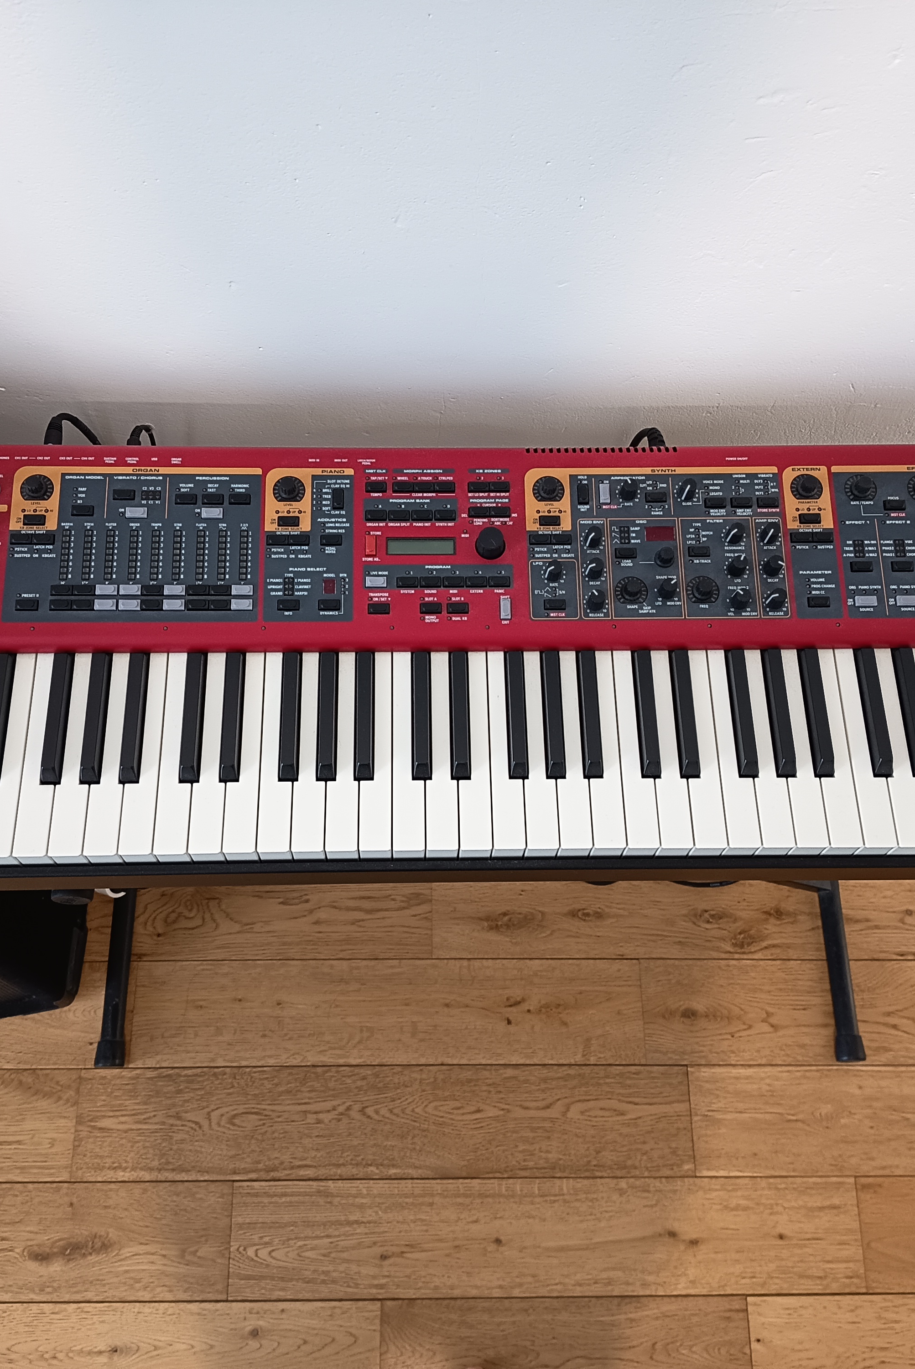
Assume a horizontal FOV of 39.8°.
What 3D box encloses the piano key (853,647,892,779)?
[{"bbox_3d":[0.305,0.019,0.924,0.013,0.013,0.096,0,67,-2],"label":"piano key"}]

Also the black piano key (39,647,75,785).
[{"bbox_3d":[-0.284,0.022,0.895,0.013,0.013,0.098,0,67,-2],"label":"black piano key"}]

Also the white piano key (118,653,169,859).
[{"bbox_3d":[-0.223,0.051,0.902,0.023,0.021,0.150,0,67,-2],"label":"white piano key"}]

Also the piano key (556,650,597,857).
[{"bbox_3d":[0.082,0.049,0.922,0.023,0.021,0.151,0,67,-2],"label":"piano key"}]

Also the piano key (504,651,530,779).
[{"bbox_3d":[0.043,0.020,0.905,0.013,0.013,0.097,0,67,-2],"label":"piano key"}]

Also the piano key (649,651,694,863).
[{"bbox_3d":[0.153,0.049,0.914,0.023,0.021,0.150,0,67,-2],"label":"piano key"}]

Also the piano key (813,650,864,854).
[{"bbox_3d":[0.272,0.047,0.928,0.023,0.021,0.151,0,67,-2],"label":"piano key"}]

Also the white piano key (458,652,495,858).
[{"bbox_3d":[0.011,0.049,0.909,0.023,0.020,0.151,0,67,-2],"label":"white piano key"}]

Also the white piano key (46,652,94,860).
[{"bbox_3d":[-0.271,0.052,0.906,0.023,0.021,0.151,0,67,-2],"label":"white piano key"}]

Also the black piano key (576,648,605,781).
[{"bbox_3d":[0.096,0.021,0.906,0.013,0.013,0.096,0,67,-2],"label":"black piano key"}]

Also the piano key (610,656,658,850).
[{"bbox_3d":[0.128,0.049,0.918,0.023,0.021,0.151,0,67,-2],"label":"piano key"}]

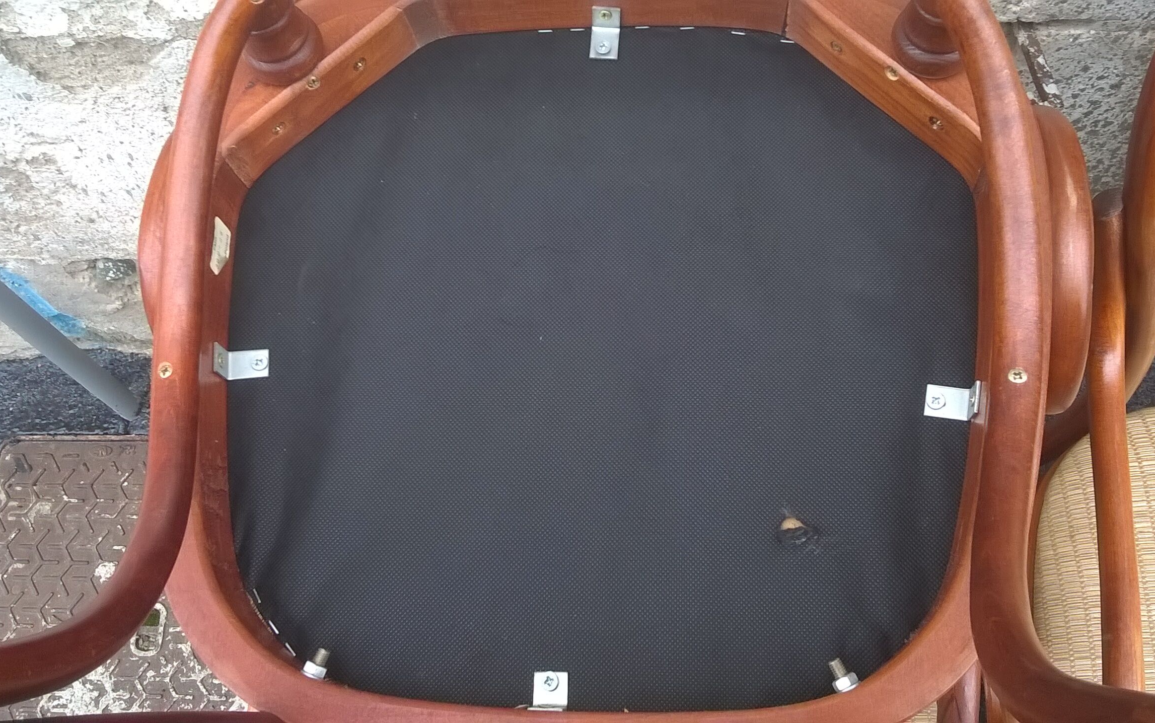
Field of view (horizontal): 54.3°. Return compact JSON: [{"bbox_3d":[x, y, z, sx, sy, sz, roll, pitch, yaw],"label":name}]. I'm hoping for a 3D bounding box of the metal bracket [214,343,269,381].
[{"bbox_3d":[-0.170,0.000,0.571,0.022,0.018,0.015,-4,74,4],"label":"metal bracket"}]

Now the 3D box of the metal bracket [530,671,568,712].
[{"bbox_3d":[-0.013,0.149,0.508,0.015,0.021,0.017,-1,74,5],"label":"metal bracket"}]

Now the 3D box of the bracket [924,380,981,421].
[{"bbox_3d":[0.177,0.018,0.532,0.021,0.017,0.015,7,75,7],"label":"bracket"}]

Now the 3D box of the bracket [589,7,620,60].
[{"bbox_3d":[0.015,-0.175,0.604,0.015,0.019,0.020,5,75,7],"label":"bracket"}]

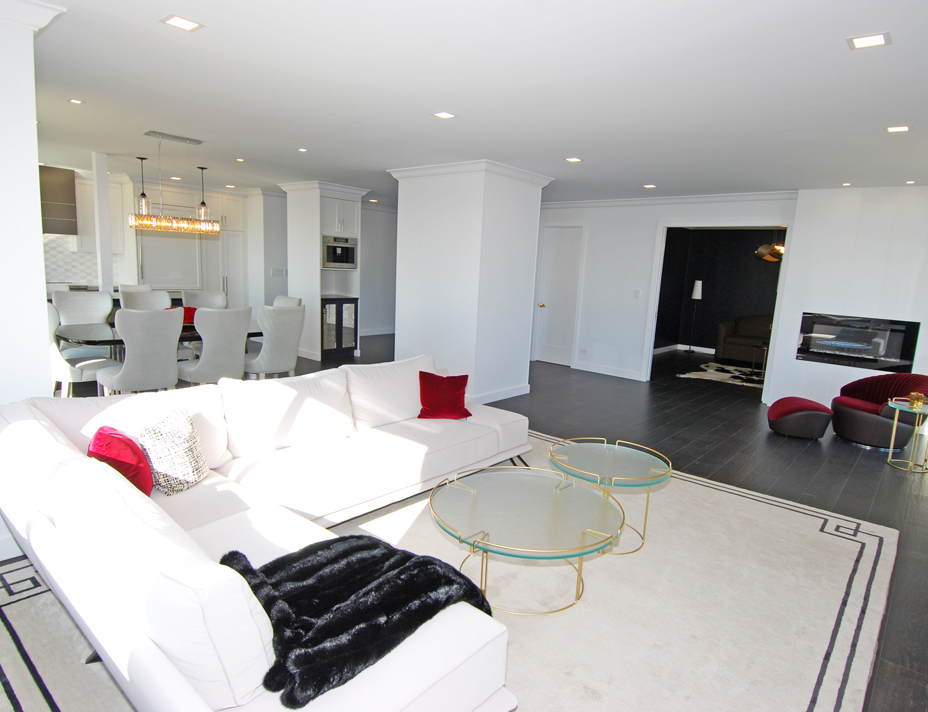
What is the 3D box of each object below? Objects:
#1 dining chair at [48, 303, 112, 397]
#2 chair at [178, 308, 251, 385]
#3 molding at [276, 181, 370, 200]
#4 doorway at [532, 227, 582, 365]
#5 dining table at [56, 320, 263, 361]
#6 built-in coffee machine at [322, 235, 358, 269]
[{"bbox_3d":[-3.252,0.051,4.569,0.610,1.010,0.520,-6,13,-42],"label":"dining chair"},{"bbox_3d":[-2.206,0.077,4.805,0.680,1.030,0.560,11,13,41],"label":"chair"},{"bbox_3d":[-1.961,-2.336,7.586,0.870,0.120,0.930,11,13,39],"label":"molding"},{"bbox_3d":[1.413,-0.878,8.045,0.700,2.060,0.120,11,13,39],"label":"doorway"},{"bbox_3d":[-2.839,0.089,5.388,1.250,0.750,2.080,11,13,41],"label":"dining table"},{"bbox_3d":[-1.911,-1.505,7.784,0.400,0.453,0.600,10,12,39],"label":"built-in coffee machine"}]

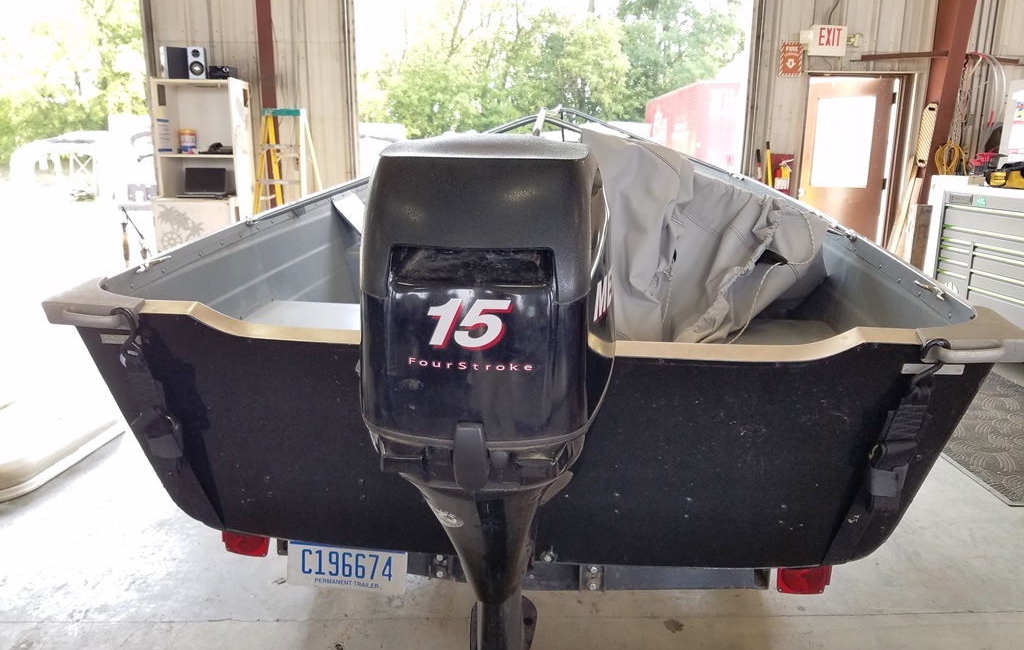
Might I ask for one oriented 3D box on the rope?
[{"bbox_3d":[3.931,-1.448,6.895,0.290,0.420,0.120,0,14,-3],"label":"rope"}]

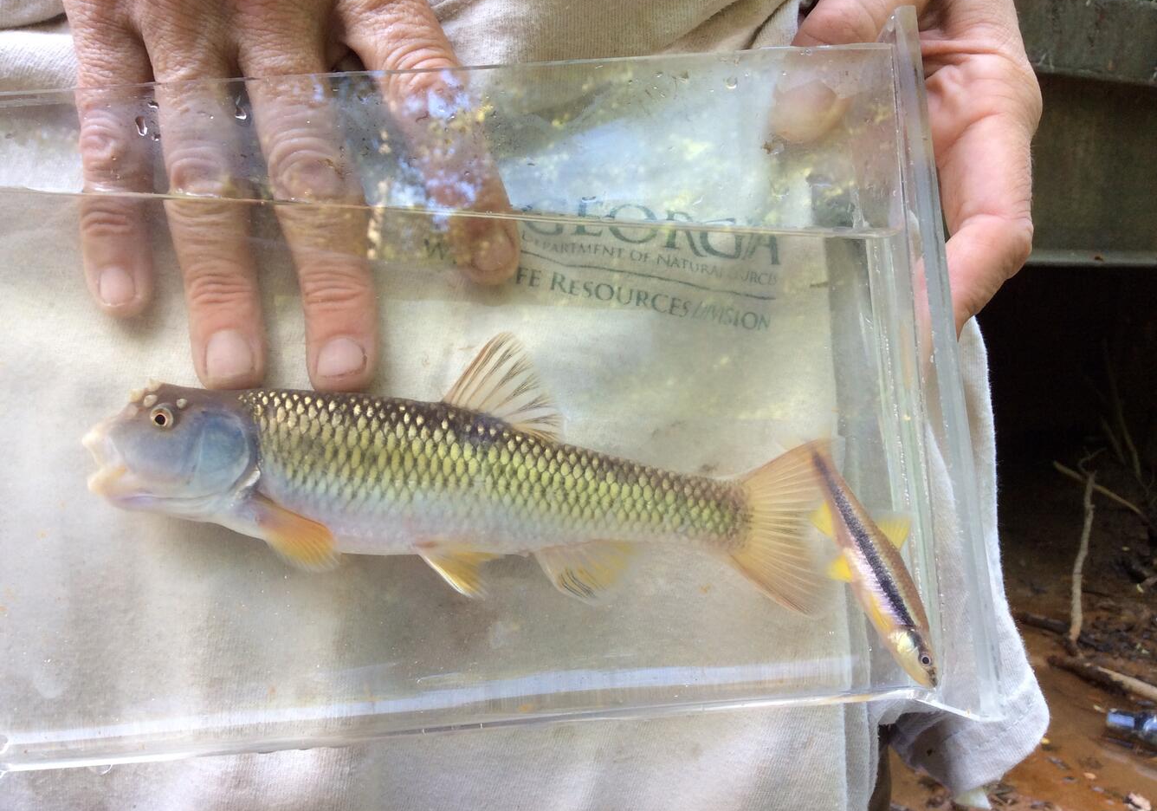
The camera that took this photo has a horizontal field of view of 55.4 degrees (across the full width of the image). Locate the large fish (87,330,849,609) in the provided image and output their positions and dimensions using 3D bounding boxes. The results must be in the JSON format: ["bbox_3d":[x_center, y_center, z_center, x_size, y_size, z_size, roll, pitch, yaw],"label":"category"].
[{"bbox_3d":[-0.030,0.015,0.280,0.188,0.068,0.032,6,2,-2],"label":"large fish"}]

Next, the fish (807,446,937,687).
[{"bbox_3d":[0.075,0.039,0.275,0.025,0.066,0.013,-27,-6,0],"label":"fish"}]

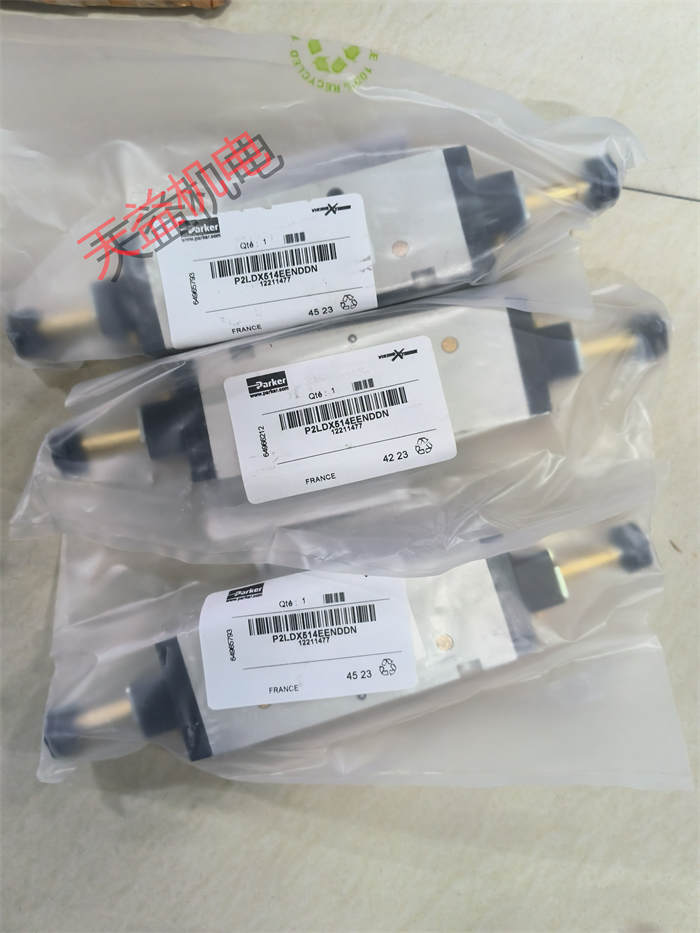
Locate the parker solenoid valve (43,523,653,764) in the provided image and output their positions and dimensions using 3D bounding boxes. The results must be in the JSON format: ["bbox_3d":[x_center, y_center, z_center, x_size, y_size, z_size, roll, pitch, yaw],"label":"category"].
[{"bbox_3d":[-0.001,0.075,0.314,0.266,0.042,0.052,-18,88,-2],"label":"parker solenoid valve"}]

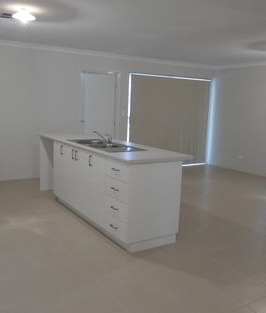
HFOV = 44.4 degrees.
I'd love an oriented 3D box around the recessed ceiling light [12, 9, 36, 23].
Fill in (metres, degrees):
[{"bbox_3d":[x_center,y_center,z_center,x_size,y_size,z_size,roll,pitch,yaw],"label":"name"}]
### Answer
[{"bbox_3d":[-1.207,-1.552,3.610,0.270,0.140,0.270,-3,10,-32],"label":"recessed ceiling light"}]

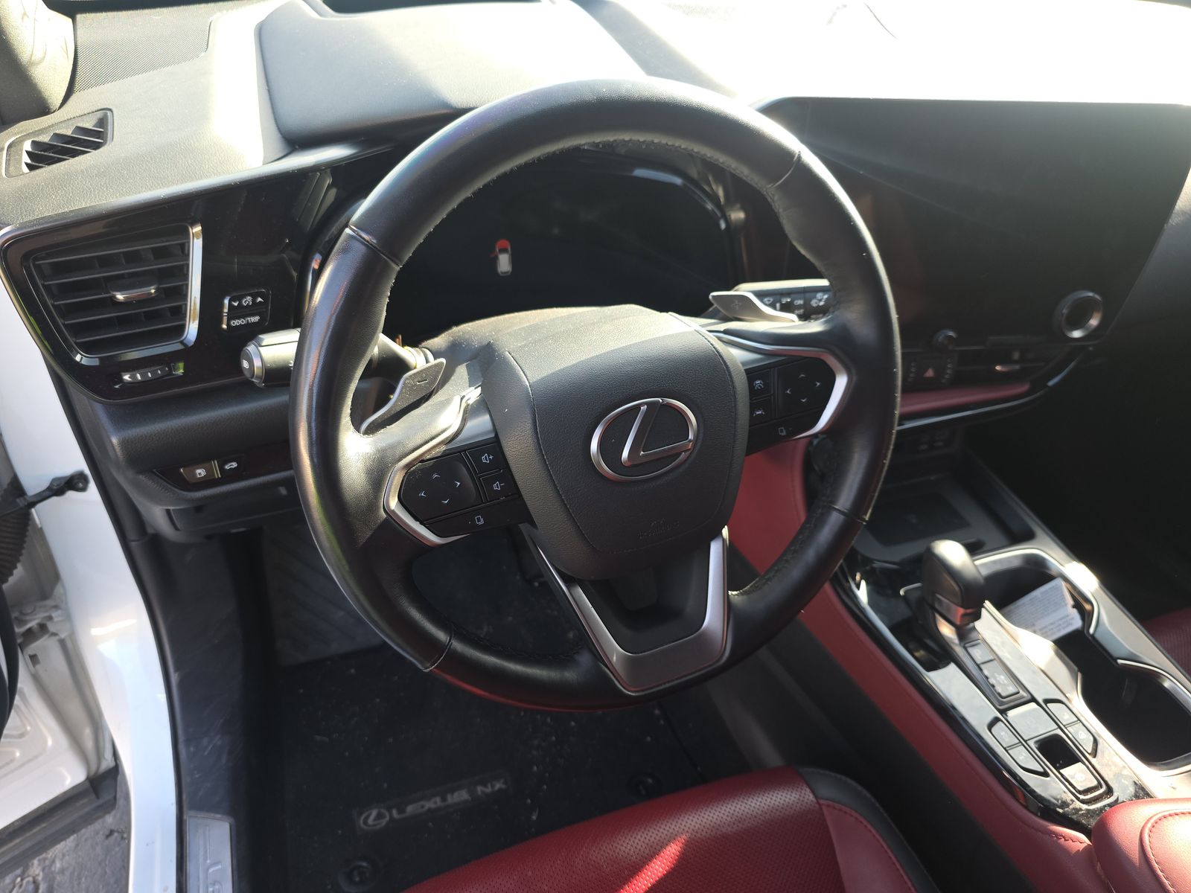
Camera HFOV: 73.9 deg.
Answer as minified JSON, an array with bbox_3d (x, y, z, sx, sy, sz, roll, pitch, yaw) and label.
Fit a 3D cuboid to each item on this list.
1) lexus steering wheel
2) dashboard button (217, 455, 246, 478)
[{"bbox_3d":[0.010,-0.021,0.489,0.370,0.370,0.105,-16,19,-15],"label":"lexus steering wheel"},{"bbox_3d":[-0.276,0.015,0.600,0.020,0.016,0.008,-13,33,-16],"label":"dashboard button"}]

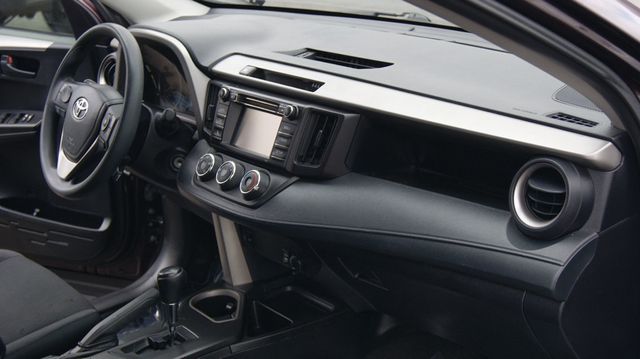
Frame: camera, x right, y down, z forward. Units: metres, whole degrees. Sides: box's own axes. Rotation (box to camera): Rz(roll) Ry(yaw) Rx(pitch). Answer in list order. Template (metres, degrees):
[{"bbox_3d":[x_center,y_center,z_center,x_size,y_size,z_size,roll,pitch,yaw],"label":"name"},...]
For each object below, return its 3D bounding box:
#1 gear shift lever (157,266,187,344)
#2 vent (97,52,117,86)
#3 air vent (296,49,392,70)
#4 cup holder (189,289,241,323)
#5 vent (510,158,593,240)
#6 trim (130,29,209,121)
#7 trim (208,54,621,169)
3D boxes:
[{"bbox_3d":[-0.273,0.231,1.614,0.050,0.155,0.046,-14,23,-40],"label":"gear shift lever"},{"bbox_3d":[-0.484,-0.251,2.101,0.100,0.100,0.045,16,13,40],"label":"vent"},{"bbox_3d":[0.028,-0.229,1.732,0.080,0.025,0.230,-14,23,-40],"label":"air vent"},{"bbox_3d":[-0.182,0.276,1.712,0.100,0.065,0.120,-14,23,-40],"label":"cup holder"},{"bbox_3d":[0.329,0.025,1.261,0.055,0.112,0.112,2,13,-38],"label":"vent"},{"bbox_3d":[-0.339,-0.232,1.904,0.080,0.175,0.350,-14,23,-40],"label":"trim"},{"bbox_3d":[0.101,-0.134,1.490,0.085,0.050,0.890,-14,23,-40],"label":"trim"}]

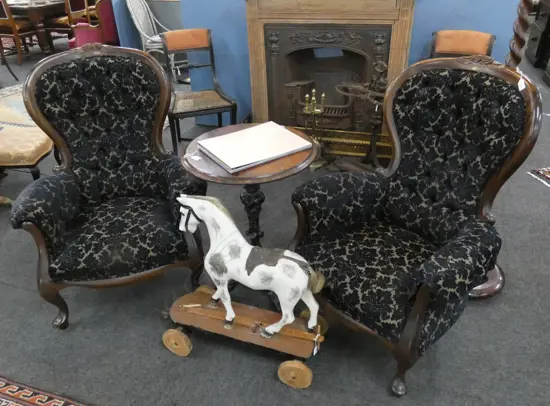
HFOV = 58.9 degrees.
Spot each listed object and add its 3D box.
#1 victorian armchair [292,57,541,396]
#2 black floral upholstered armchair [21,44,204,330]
[{"bbox_3d":[0.516,0.030,1.894,0.780,1.060,0.730,-21,36,-30],"label":"victorian armchair"},{"bbox_3d":[-0.733,-0.122,2.220,0.740,1.050,0.780,-10,31,-14],"label":"black floral upholstered armchair"}]

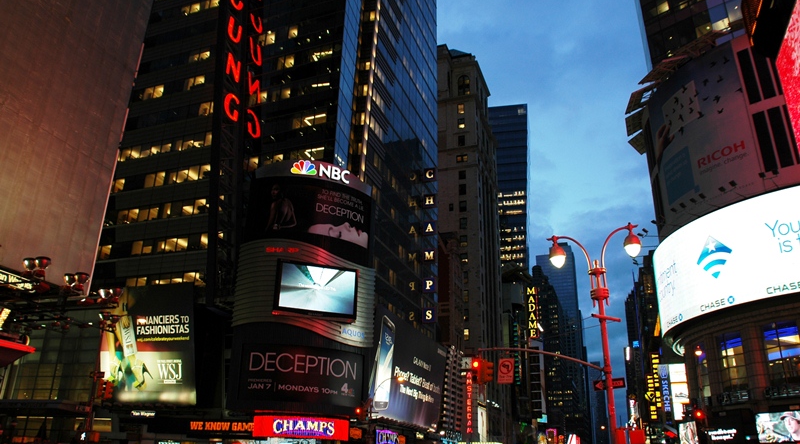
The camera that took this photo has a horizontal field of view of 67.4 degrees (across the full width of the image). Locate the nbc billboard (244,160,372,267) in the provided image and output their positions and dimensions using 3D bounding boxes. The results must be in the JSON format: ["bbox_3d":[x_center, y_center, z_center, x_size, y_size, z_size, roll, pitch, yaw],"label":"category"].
[{"bbox_3d":[-9.271,-1.139,65.846,13.200,10.700,2.100,10,-24,-19],"label":"nbc billboard"}]

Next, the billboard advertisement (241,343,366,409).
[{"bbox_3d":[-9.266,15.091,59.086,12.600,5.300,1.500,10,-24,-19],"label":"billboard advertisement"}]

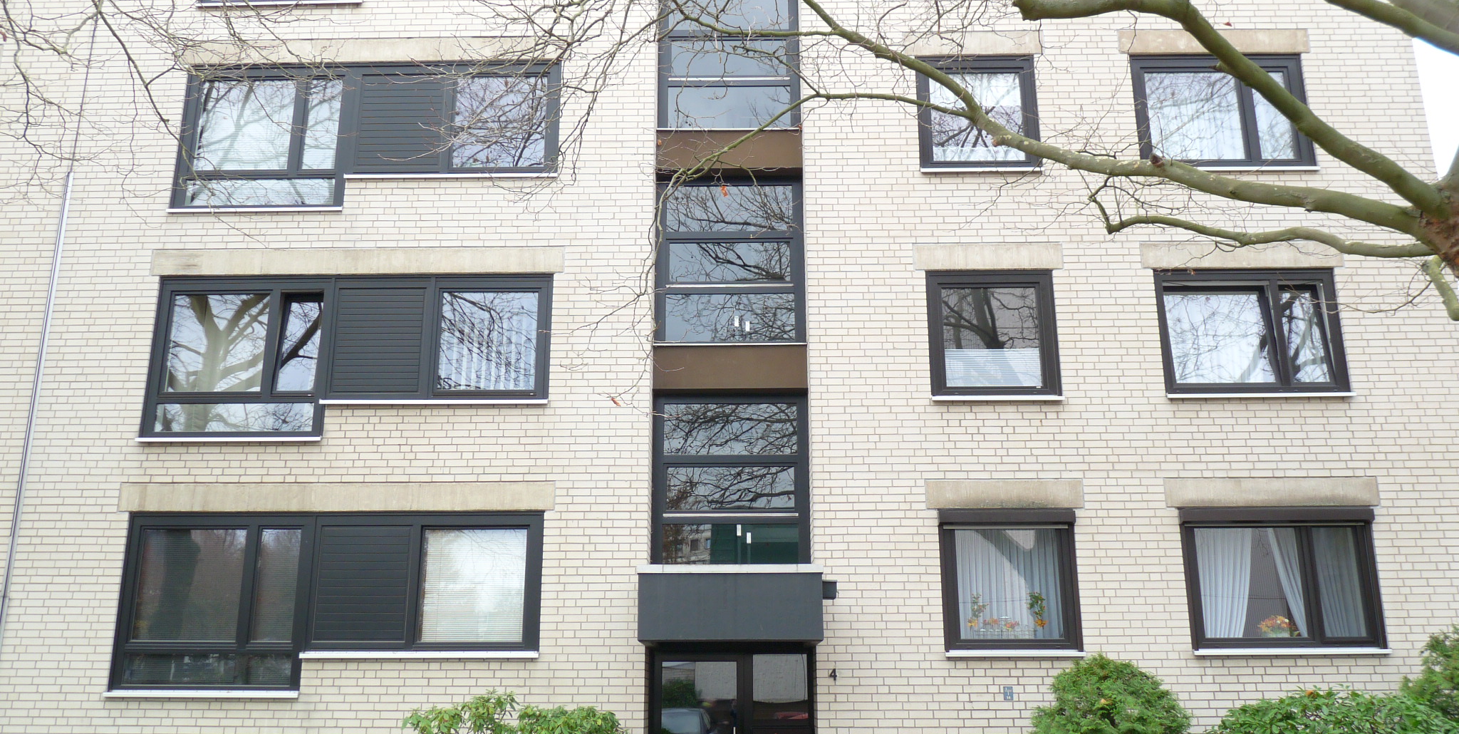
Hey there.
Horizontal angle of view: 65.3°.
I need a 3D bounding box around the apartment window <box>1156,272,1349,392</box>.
[{"bbox_3d":[5.877,-0.388,12.872,2.017,1.453,0.120,0,-15,1],"label":"apartment window"}]

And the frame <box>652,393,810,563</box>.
[{"bbox_3d":[0.019,1.262,12.921,1.784,1.945,0.120,0,-15,1],"label":"frame"}]

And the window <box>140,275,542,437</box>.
[{"bbox_3d":[-4.307,-0.128,12.998,4.562,1.867,0.120,0,-15,1],"label":"window"}]

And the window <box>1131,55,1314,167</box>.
[{"bbox_3d":[5.877,-3.043,13.605,2.011,1.471,0.120,0,-15,1],"label":"window"}]

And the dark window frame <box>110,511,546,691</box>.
[{"bbox_3d":[-4.300,2.527,12.282,4.562,1.867,0.120,0,-15,1],"label":"dark window frame"}]

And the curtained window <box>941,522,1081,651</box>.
[{"bbox_3d":[2.998,2.303,12.179,1.446,1.441,0.140,0,-15,1],"label":"curtained window"}]

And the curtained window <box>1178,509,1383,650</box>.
[{"bbox_3d":[5.882,2.261,12.177,2.032,1.463,0.140,0,-15,1],"label":"curtained window"}]

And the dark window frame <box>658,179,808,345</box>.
[{"bbox_3d":[0.010,-1.270,13.693,1.783,2.067,0.120,0,-15,1],"label":"dark window frame"}]

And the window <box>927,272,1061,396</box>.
[{"bbox_3d":[2.981,-0.375,12.931,1.426,1.465,0.120,0,-15,1],"label":"window"}]

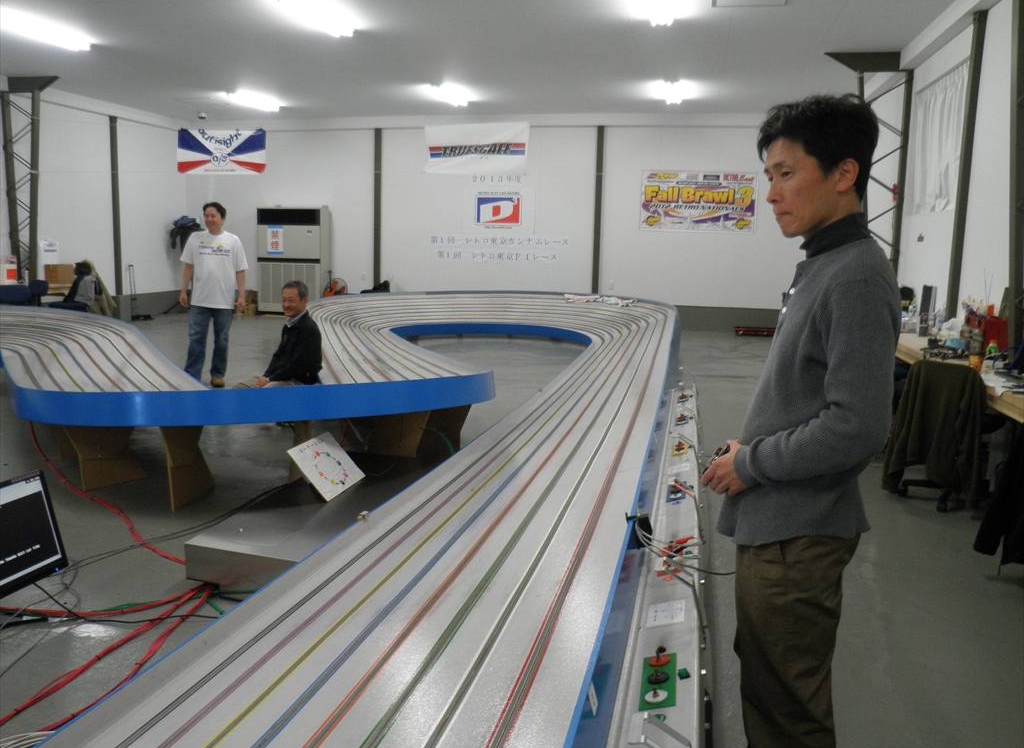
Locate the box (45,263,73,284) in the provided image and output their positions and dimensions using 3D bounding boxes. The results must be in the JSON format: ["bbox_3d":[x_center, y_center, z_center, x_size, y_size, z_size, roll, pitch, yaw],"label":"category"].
[{"bbox_3d":[-6.616,-1.466,12.110,0.350,0.290,0.270,-5,11,-36],"label":"box"}]

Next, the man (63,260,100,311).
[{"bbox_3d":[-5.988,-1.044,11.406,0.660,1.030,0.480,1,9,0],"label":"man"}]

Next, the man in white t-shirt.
[{"bbox_3d":[-2.756,-0.732,7.705,0.570,1.690,0.360,-2,9,-20],"label":"man in white t-shirt"}]

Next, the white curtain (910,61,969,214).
[{"bbox_3d":[4.028,-2.193,7.817,0.100,1.280,1.720,3,9,12],"label":"white curtain"}]

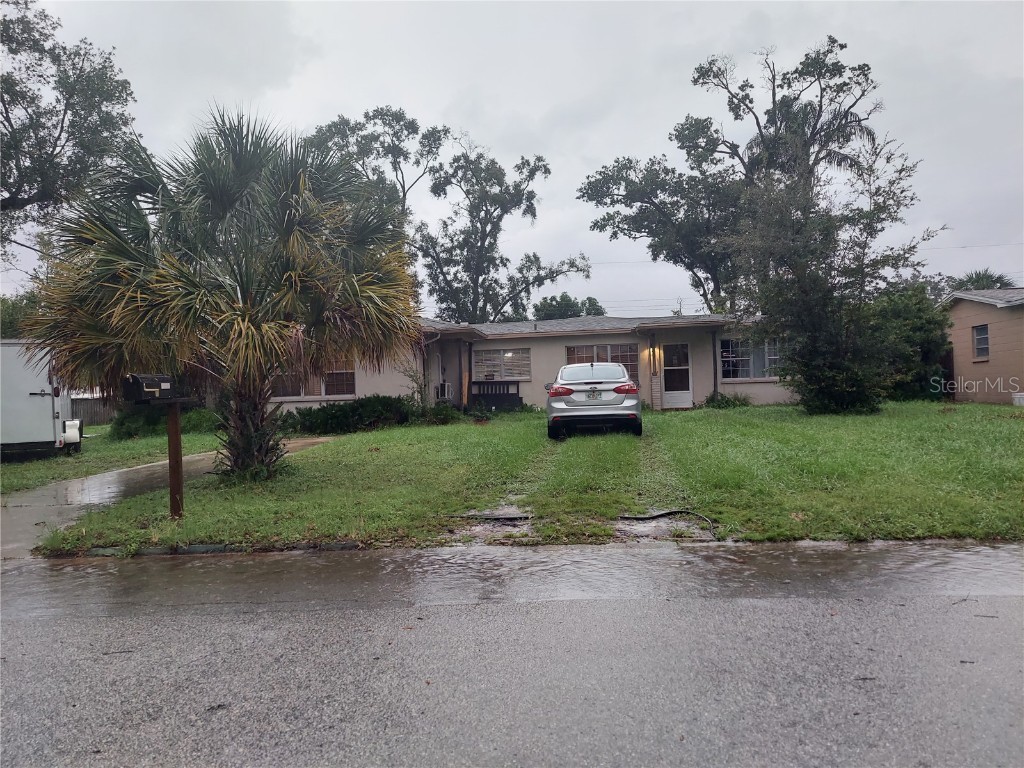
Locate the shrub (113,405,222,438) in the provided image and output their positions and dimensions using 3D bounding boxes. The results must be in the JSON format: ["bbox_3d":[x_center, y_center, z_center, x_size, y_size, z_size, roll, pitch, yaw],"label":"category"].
[{"bbox_3d":[-9.015,0.921,18.496,2.750,0.920,1.300,-2,1,6],"label":"shrub"}]

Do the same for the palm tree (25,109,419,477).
[{"bbox_3d":[-3.680,-1.210,9.478,5.000,4.850,4.800,-2,1,6],"label":"palm tree"}]

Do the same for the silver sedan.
[{"bbox_3d":[1.686,0.275,14.993,1.830,1.470,4.530,-2,1,6],"label":"silver sedan"}]

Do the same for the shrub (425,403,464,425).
[{"bbox_3d":[-1.870,0.779,19.297,1.050,0.600,0.900,-2,1,6],"label":"shrub"}]

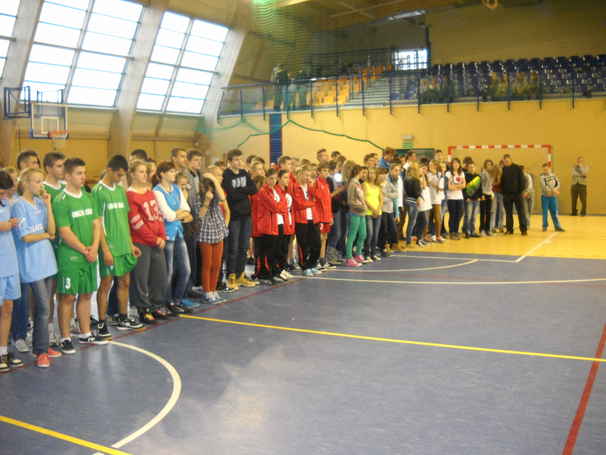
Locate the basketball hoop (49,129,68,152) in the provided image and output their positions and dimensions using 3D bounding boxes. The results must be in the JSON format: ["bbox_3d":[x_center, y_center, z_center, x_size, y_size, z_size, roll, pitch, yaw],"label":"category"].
[{"bbox_3d":[-6.196,-2.222,16.900,0.550,0.500,0.470,2,6,29],"label":"basketball hoop"}]

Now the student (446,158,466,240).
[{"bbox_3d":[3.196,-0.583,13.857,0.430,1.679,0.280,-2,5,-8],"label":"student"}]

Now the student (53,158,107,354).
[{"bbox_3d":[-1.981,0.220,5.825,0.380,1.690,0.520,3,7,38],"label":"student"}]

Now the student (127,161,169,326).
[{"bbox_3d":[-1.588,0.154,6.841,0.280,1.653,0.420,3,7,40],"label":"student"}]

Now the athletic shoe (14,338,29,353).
[{"bbox_3d":[-2.431,1.023,5.746,0.100,0.110,0.280,-5,7,-40],"label":"athletic shoe"}]

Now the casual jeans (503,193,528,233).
[{"bbox_3d":[4.703,-0.348,14.728,0.490,0.970,0.340,4,7,42],"label":"casual jeans"}]

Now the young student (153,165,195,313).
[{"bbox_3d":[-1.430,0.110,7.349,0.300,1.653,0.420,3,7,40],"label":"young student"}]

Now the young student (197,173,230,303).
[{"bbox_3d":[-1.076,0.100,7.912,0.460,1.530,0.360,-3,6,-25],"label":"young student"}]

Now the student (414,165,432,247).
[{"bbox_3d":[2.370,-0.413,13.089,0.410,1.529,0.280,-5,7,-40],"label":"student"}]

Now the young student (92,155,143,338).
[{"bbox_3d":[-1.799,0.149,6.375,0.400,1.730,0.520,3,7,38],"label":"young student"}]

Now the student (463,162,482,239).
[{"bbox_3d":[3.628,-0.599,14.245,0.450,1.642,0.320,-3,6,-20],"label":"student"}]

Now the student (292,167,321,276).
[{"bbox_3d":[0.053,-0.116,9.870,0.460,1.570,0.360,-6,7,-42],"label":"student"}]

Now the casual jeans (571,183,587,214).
[{"bbox_3d":[8.141,-0.842,19.665,0.460,0.980,0.280,1,5,20],"label":"casual jeans"}]

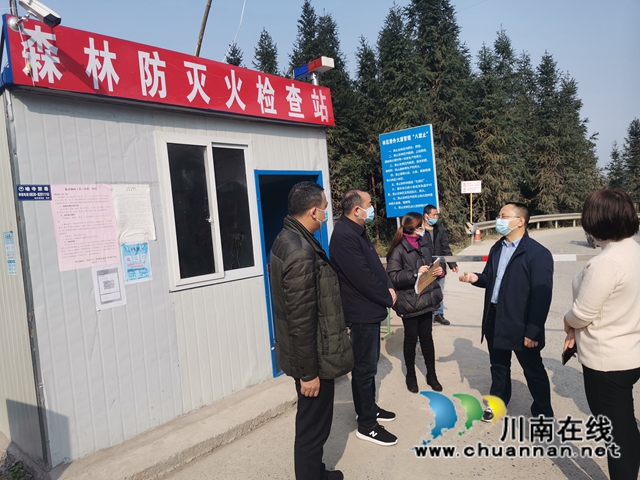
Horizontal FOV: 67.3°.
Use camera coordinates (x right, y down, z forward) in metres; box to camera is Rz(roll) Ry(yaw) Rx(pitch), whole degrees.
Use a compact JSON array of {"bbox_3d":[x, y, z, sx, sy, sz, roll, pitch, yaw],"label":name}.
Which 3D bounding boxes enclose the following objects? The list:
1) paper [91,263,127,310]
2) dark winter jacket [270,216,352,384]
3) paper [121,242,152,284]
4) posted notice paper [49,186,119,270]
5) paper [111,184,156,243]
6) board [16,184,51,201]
[{"bbox_3d":[-1.539,0.338,3.527,0.008,0.319,0.221,-2,4,42],"label":"paper"},{"bbox_3d":[-0.058,0.296,2.520,0.360,0.790,0.520,-5,3,-15],"label":"dark winter jacket"},{"bbox_3d":[-1.400,0.176,3.688,0.008,0.300,0.210,-2,4,42],"label":"paper"},{"bbox_3d":[-1.654,-0.095,3.419,0.008,0.593,0.417,-2,4,42],"label":"posted notice paper"},{"bbox_3d":[-1.415,-0.205,3.686,0.008,0.435,0.296,-2,4,42],"label":"paper"},{"bbox_3d":[-1.881,-0.311,3.176,0.008,0.103,0.198,-2,4,42],"label":"board"}]

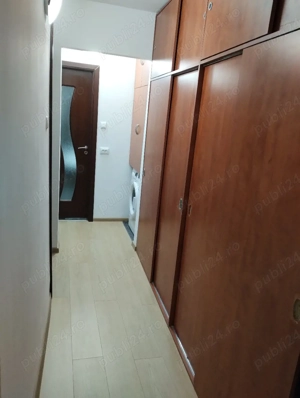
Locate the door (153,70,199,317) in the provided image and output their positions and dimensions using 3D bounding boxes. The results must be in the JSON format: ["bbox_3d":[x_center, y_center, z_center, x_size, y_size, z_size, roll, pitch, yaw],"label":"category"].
[{"bbox_3d":[0.203,-0.024,2.590,0.040,1.845,0.578,1,15,-14],"label":"door"}]

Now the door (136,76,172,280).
[{"bbox_3d":[0.028,-0.192,3.165,0.040,1.854,0.699,1,15,-14],"label":"door"}]

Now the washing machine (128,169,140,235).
[{"bbox_3d":[0.053,0.059,4.314,0.520,0.850,0.600,1,15,-14],"label":"washing machine"}]

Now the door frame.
[{"bbox_3d":[-1.135,-0.713,4.354,0.800,2.111,0.080,1,15,-14],"label":"door frame"}]

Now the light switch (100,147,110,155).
[{"bbox_3d":[-0.621,-0.665,4.454,0.120,0.094,0.020,1,15,-14],"label":"light switch"}]

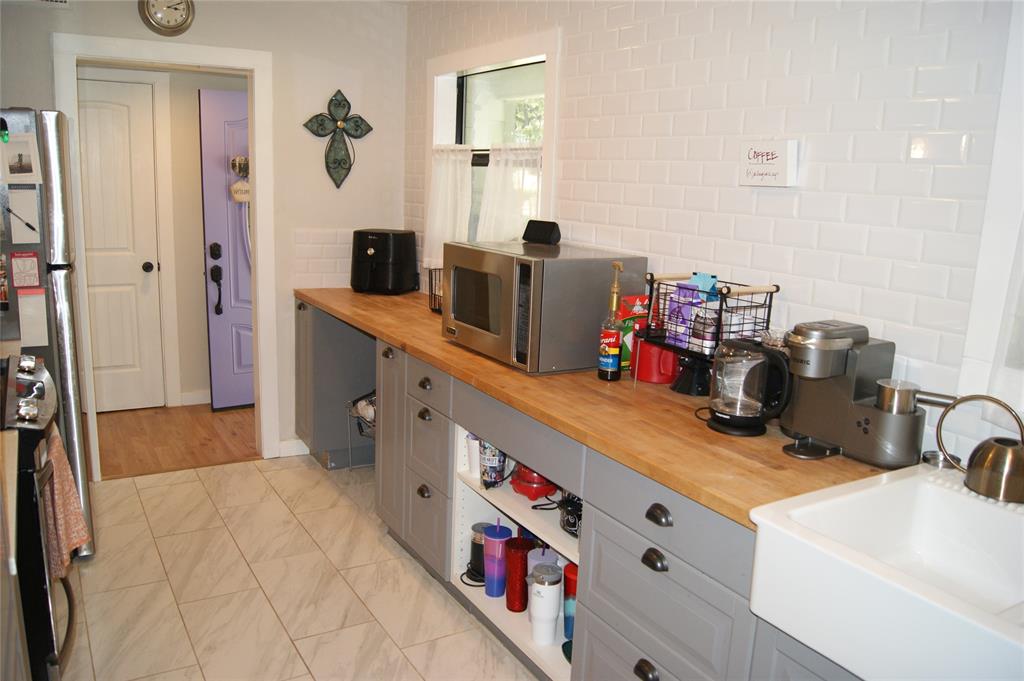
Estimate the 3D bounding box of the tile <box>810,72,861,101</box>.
[{"bbox_3d":[0.861,-0.673,2.049,0.009,0.076,0.150,-5,14,-32],"label":"tile"}]

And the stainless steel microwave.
[{"bbox_3d":[0.101,-0.148,2.825,0.470,0.370,0.630,-5,14,-31],"label":"stainless steel microwave"}]

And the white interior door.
[{"bbox_3d":[-2.487,-0.541,4.693,0.610,2.035,0.036,-5,14,-32],"label":"white interior door"}]

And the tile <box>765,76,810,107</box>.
[{"bbox_3d":[0.781,-0.703,2.173,0.009,0.076,0.150,-5,14,-32],"label":"tile"}]

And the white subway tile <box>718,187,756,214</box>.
[{"bbox_3d":[0.687,-0.426,2.338,0.009,0.075,0.150,-5,14,-31],"label":"white subway tile"}]

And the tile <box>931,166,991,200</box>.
[{"bbox_3d":[1.063,-0.372,1.813,0.009,0.076,0.143,-7,15,-32],"label":"tile"}]

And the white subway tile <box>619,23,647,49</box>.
[{"bbox_3d":[0.427,-1.075,2.709,0.009,0.076,0.152,-7,15,-32],"label":"white subway tile"}]

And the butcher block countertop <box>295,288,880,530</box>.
[{"bbox_3d":[-0.083,0.034,3.102,0.635,0.040,3.250,-6,15,-32],"label":"butcher block countertop"}]

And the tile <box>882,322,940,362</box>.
[{"bbox_3d":[0.989,0.005,1.901,0.009,0.075,0.150,-5,14,-31],"label":"tile"}]

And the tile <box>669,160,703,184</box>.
[{"bbox_3d":[0.576,-0.553,2.543,0.010,0.079,0.153,-5,14,-32],"label":"tile"}]

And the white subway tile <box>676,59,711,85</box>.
[{"bbox_3d":[0.585,-0.861,2.477,0.010,0.079,0.153,-5,14,-32],"label":"white subway tile"}]

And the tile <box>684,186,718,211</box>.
[{"bbox_3d":[0.613,-0.460,2.487,0.010,0.076,0.152,-5,14,-32],"label":"tile"}]

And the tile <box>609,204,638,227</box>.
[{"bbox_3d":[0.407,-0.457,2.811,0.009,0.076,0.150,-5,14,-32],"label":"tile"}]

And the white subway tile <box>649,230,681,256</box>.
[{"bbox_3d":[0.522,-0.332,2.625,0.009,0.075,0.150,-5,14,-31],"label":"white subway tile"}]

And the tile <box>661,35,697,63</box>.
[{"bbox_3d":[0.547,-0.943,2.512,0.009,0.076,0.150,-5,14,-32],"label":"tile"}]

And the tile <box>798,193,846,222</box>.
[{"bbox_3d":[0.864,-0.372,2.136,0.009,0.076,0.152,-7,15,-32],"label":"tile"}]

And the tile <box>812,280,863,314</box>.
[{"bbox_3d":[0.875,-0.118,2.072,0.010,0.076,0.152,-5,14,-32],"label":"tile"}]

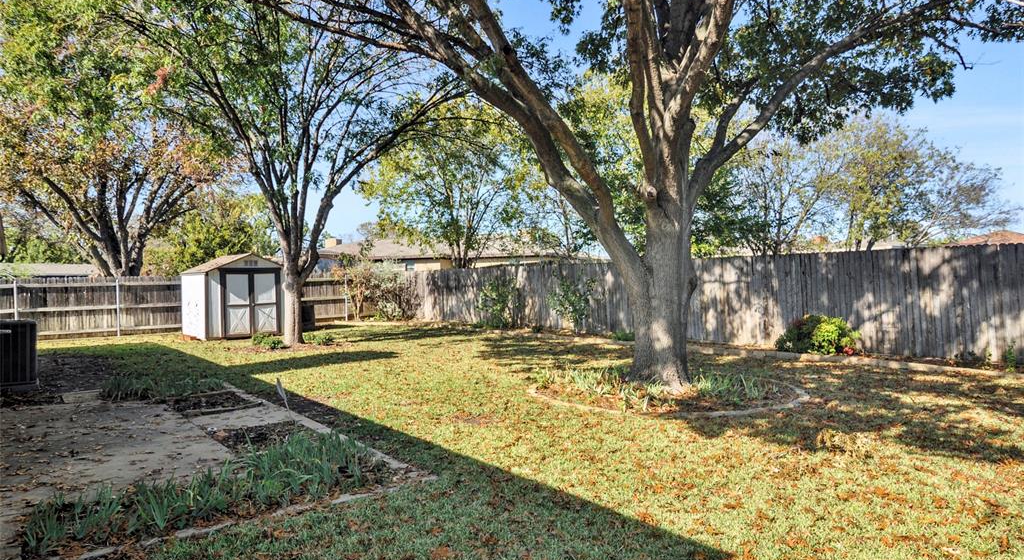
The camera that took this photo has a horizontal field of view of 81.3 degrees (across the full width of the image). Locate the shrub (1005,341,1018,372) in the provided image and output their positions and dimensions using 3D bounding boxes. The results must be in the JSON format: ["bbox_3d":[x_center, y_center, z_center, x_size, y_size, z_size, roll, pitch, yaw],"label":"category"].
[{"bbox_3d":[7.870,1.205,9.400,0.220,0.500,0.220,1,-1,-39],"label":"shrub"}]

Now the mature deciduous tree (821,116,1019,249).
[{"bbox_3d":[14.769,-2.514,22.000,6.300,6.900,6.100,-2,0,34],"label":"mature deciduous tree"}]

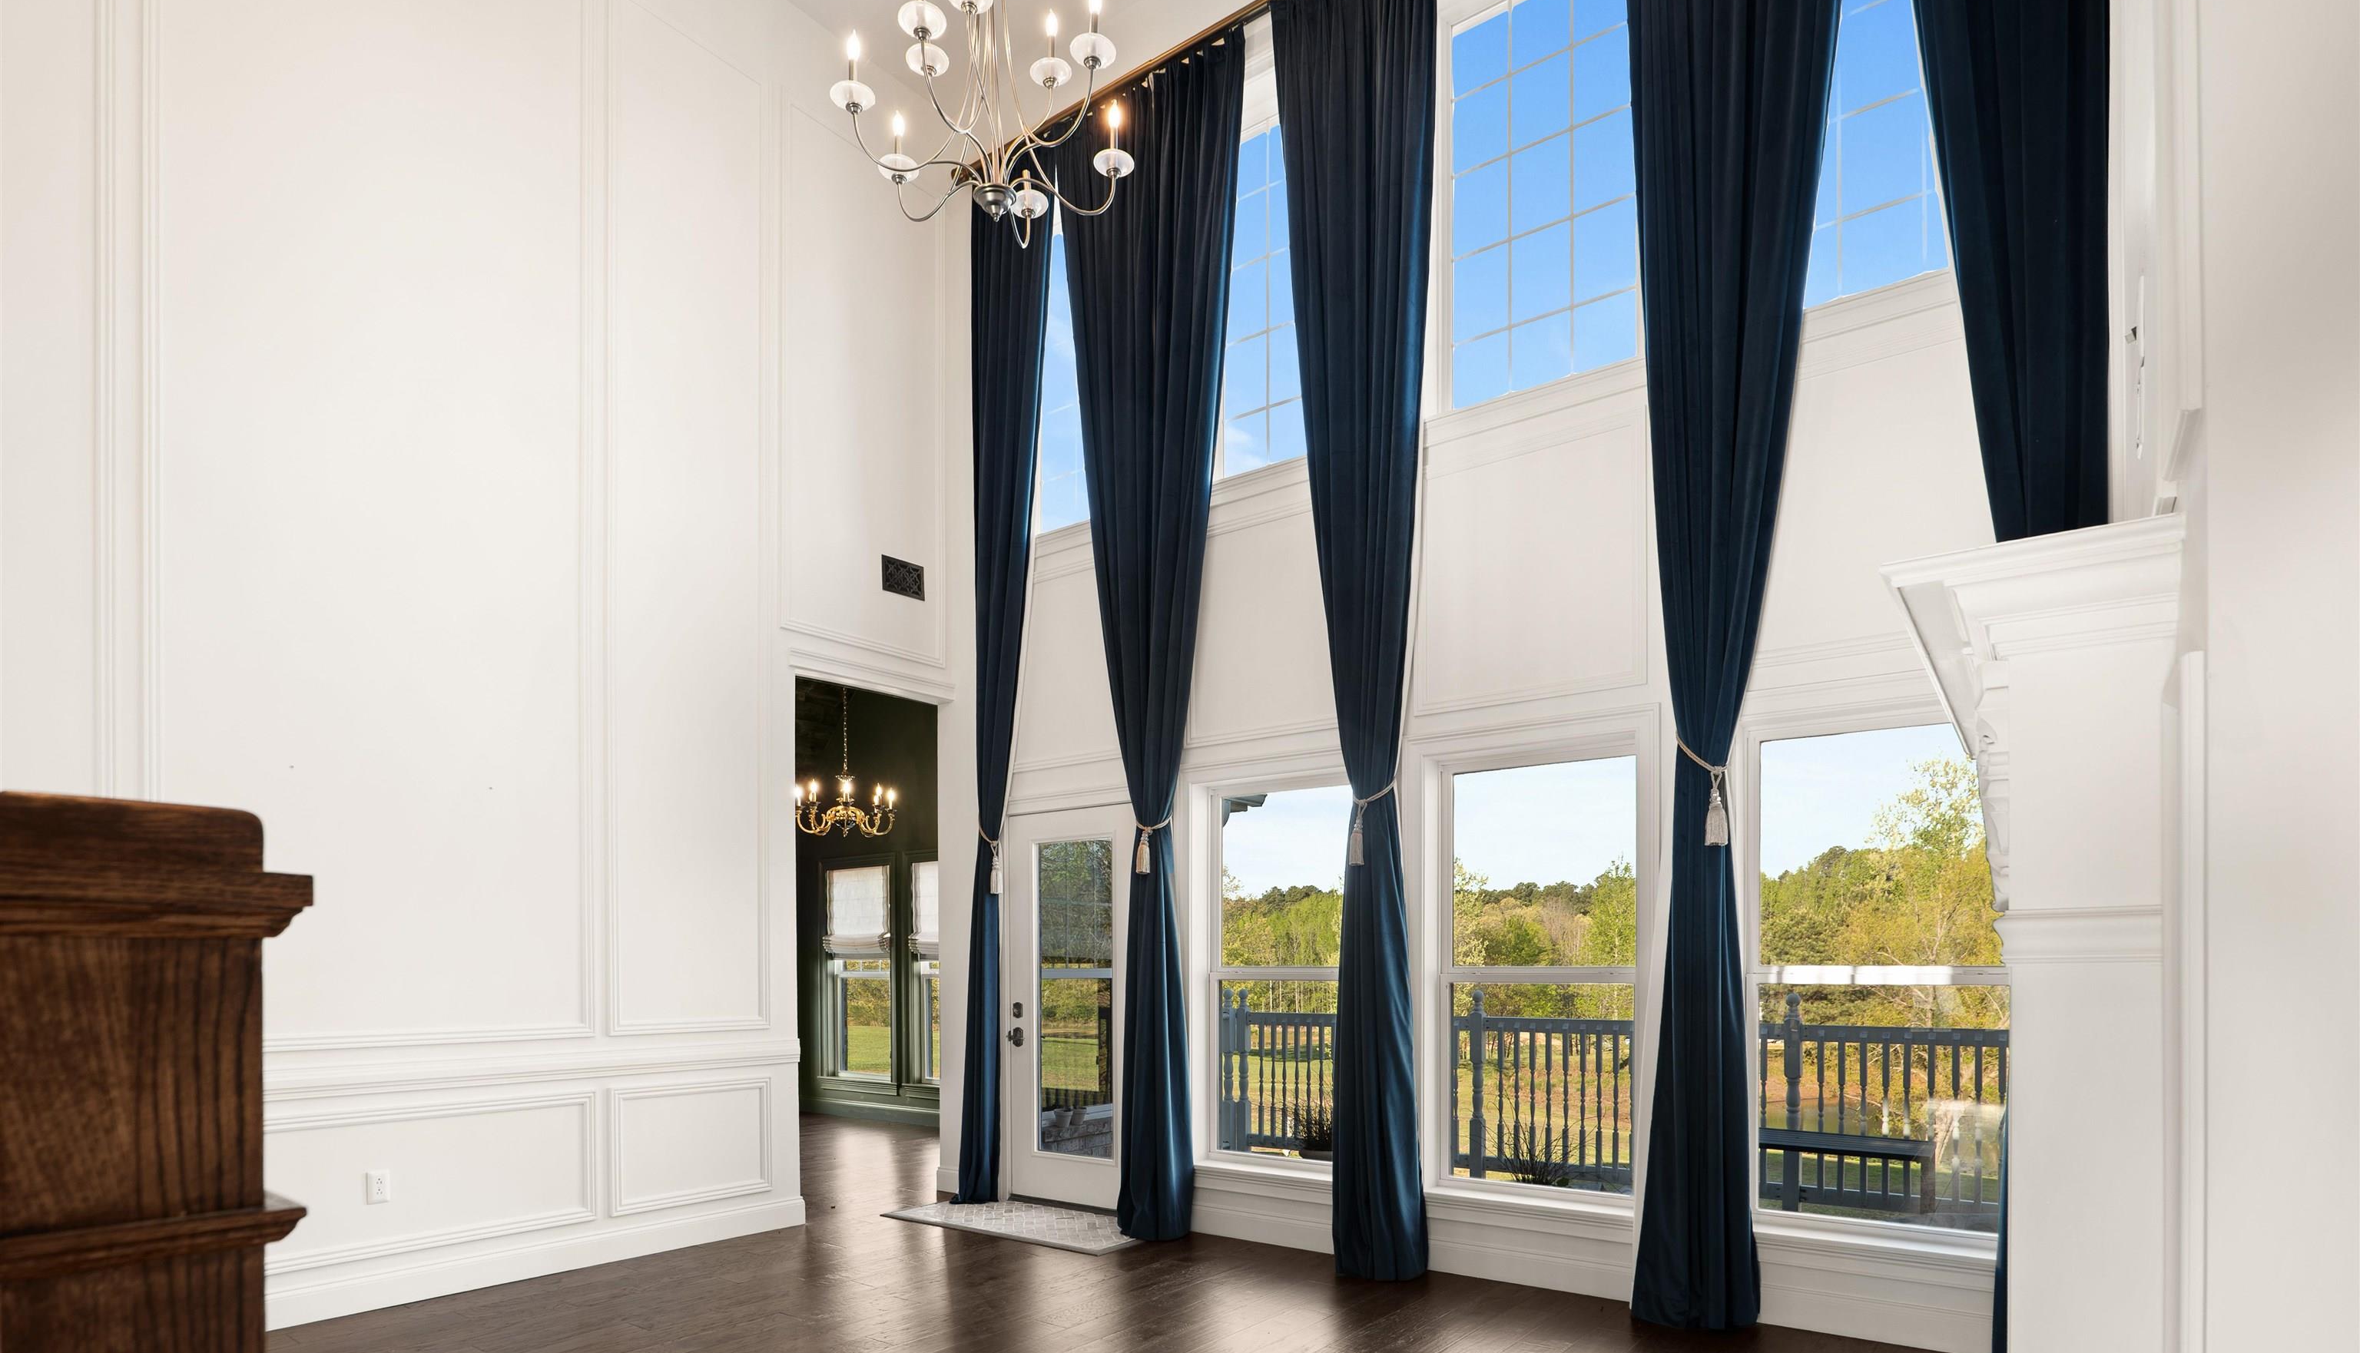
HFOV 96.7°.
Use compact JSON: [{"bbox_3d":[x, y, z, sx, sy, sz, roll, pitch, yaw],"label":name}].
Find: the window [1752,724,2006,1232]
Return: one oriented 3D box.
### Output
[{"bbox_3d":[2.409,1.035,3.620,0.750,1.670,0.110,-3,-6,34],"label":"window"}]

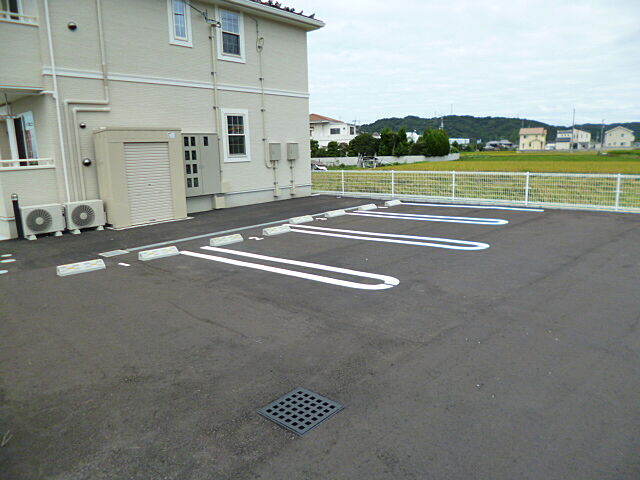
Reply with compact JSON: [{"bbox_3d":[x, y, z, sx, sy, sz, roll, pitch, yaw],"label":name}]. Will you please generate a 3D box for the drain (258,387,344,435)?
[{"bbox_3d":[-0.117,1.085,2.812,0.390,0.030,0.390,9,16,42],"label":"drain"}]

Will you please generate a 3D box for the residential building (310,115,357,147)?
[{"bbox_3d":[0.430,-19.551,84.000,11.500,7.500,9.000,-3,12,-5],"label":"residential building"}]

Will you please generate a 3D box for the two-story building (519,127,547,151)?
[{"bbox_3d":[75.282,-35.481,157.000,8.200,7.300,7.000,3,13,20],"label":"two-story building"}]

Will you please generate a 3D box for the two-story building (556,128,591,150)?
[{"bbox_3d":[89.552,-35.390,157.000,7.500,7.100,8.300,-5,12,-18],"label":"two-story building"}]

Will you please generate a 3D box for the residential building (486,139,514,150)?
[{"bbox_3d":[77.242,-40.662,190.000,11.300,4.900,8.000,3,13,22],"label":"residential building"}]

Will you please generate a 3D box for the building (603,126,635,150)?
[{"bbox_3d":[105.359,-35.943,156.000,8.600,7.300,8.500,7,14,34],"label":"building"}]

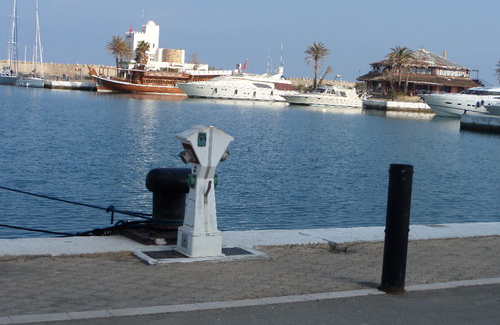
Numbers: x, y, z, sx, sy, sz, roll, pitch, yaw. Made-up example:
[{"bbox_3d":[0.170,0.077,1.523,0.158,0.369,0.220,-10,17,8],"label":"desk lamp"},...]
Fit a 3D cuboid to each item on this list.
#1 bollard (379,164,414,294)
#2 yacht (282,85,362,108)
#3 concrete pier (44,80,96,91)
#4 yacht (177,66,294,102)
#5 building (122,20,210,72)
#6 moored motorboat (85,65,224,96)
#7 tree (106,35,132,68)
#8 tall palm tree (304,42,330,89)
[{"bbox_3d":[1.178,0.535,7.200,0.200,1.020,0.200,4,5,0],"label":"bollard"},{"bbox_3d":[14.184,-12.630,174.000,14.600,3.900,4.400,2,5,-15],"label":"yacht"},{"bbox_3d":[-38.285,-16.317,191.000,11.000,1.900,6.000,3,5,-12],"label":"concrete pier"},{"bbox_3d":[-2.715,-16.497,187.000,24.300,7.200,6.000,3,5,-12],"label":"yacht"},{"bbox_3d":[-20.234,-26.413,217.000,19.500,14.500,12.000,2,5,-18],"label":"building"},{"bbox_3d":[-20.154,-17.474,192.000,27.500,6.200,6.800,3,5,-10],"label":"moored motorboat"},{"bbox_3d":[-29.810,-23.802,203.000,5.800,10.300,5.800,4,5,0],"label":"tree"},{"bbox_3d":[14.698,-21.122,195.000,5.500,10.600,5.500,4,5,0],"label":"tall palm tree"}]

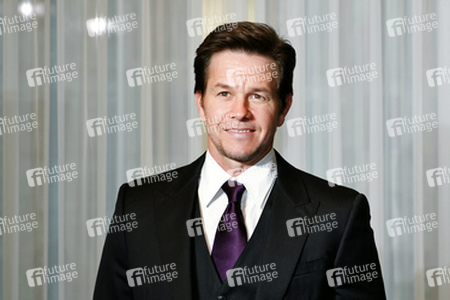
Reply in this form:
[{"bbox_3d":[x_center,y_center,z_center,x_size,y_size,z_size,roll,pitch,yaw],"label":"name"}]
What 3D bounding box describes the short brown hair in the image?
[{"bbox_3d":[0.039,-0.154,1.680,0.190,0.185,0.220,3,-1,2],"label":"short brown hair"}]

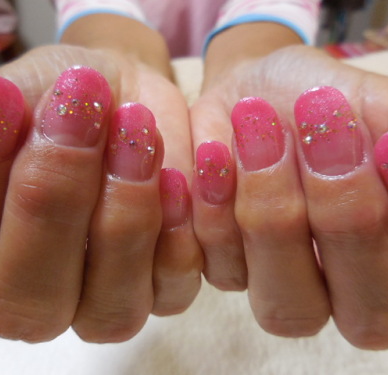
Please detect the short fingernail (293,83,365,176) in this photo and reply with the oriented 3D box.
[{"bbox_3d":[0.028,-0.012,0.075,0.013,0.019,0.004,-12,-18,21],"label":"short fingernail"}]

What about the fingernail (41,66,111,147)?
[{"bbox_3d":[-0.023,-0.016,0.072,0.013,0.017,0.004,11,-18,-19],"label":"fingernail"}]

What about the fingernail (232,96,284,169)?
[{"bbox_3d":[0.014,-0.012,0.081,0.011,0.017,0.004,-12,-17,12],"label":"fingernail"}]

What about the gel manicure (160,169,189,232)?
[{"bbox_3d":[-0.005,0.003,0.089,0.008,0.015,0.003,-3,-12,9],"label":"gel manicure"}]

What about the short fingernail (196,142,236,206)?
[{"bbox_3d":[0.005,-0.004,0.088,0.009,0.016,0.003,-4,-12,3],"label":"short fingernail"}]

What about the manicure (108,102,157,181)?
[{"bbox_3d":[-0.014,-0.010,0.083,0.011,0.018,0.004,3,-14,-1],"label":"manicure"}]

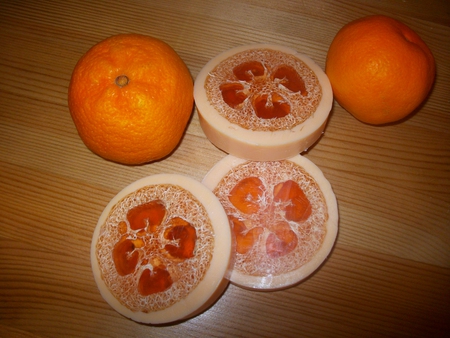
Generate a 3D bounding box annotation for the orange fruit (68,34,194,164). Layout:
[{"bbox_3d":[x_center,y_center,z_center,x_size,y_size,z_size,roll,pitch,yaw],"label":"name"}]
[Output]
[{"bbox_3d":[-0.054,-0.041,0.262,0.074,0.069,0.074,-2,70,5],"label":"orange fruit"}]

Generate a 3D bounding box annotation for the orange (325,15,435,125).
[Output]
[{"bbox_3d":[0.095,-0.060,0.274,0.064,0.065,0.064,-1,68,4],"label":"orange"}]

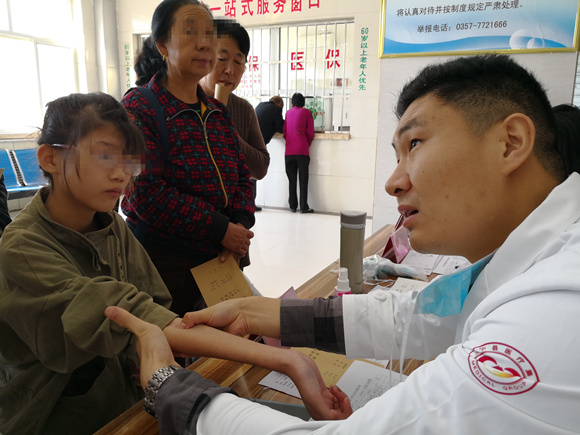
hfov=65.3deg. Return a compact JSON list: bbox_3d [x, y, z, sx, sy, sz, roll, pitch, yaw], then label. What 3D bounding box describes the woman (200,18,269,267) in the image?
[{"bbox_3d":[-0.250,0.070,1.750,0.480,1.540,0.380,-8,15,-38],"label":"woman"}]

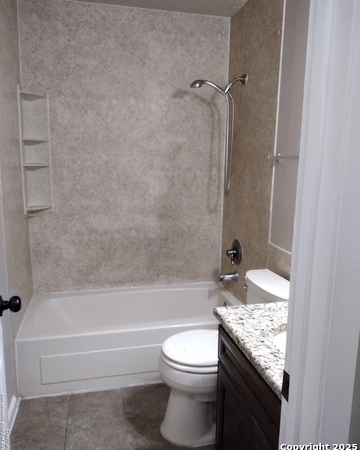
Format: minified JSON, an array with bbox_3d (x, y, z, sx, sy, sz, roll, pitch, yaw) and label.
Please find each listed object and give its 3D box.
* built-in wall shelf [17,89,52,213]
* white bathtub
[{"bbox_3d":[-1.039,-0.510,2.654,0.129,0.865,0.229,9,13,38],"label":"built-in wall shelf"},{"bbox_3d":[-0.304,0.768,2.739,1.515,0.379,0.760,-2,11,-13],"label":"white bathtub"}]

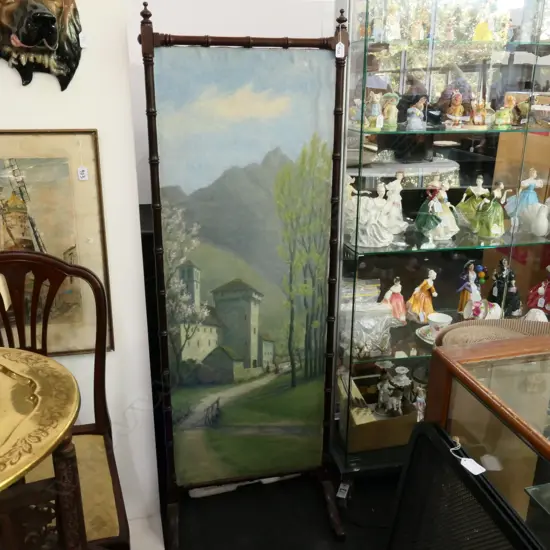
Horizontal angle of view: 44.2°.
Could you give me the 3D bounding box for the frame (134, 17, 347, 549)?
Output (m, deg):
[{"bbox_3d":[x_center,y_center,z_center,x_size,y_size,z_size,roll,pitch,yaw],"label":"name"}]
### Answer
[{"bbox_3d":[-0.078,0.050,2.020,0.564,1.590,0.392,-4,19,-12],"label":"frame"}]

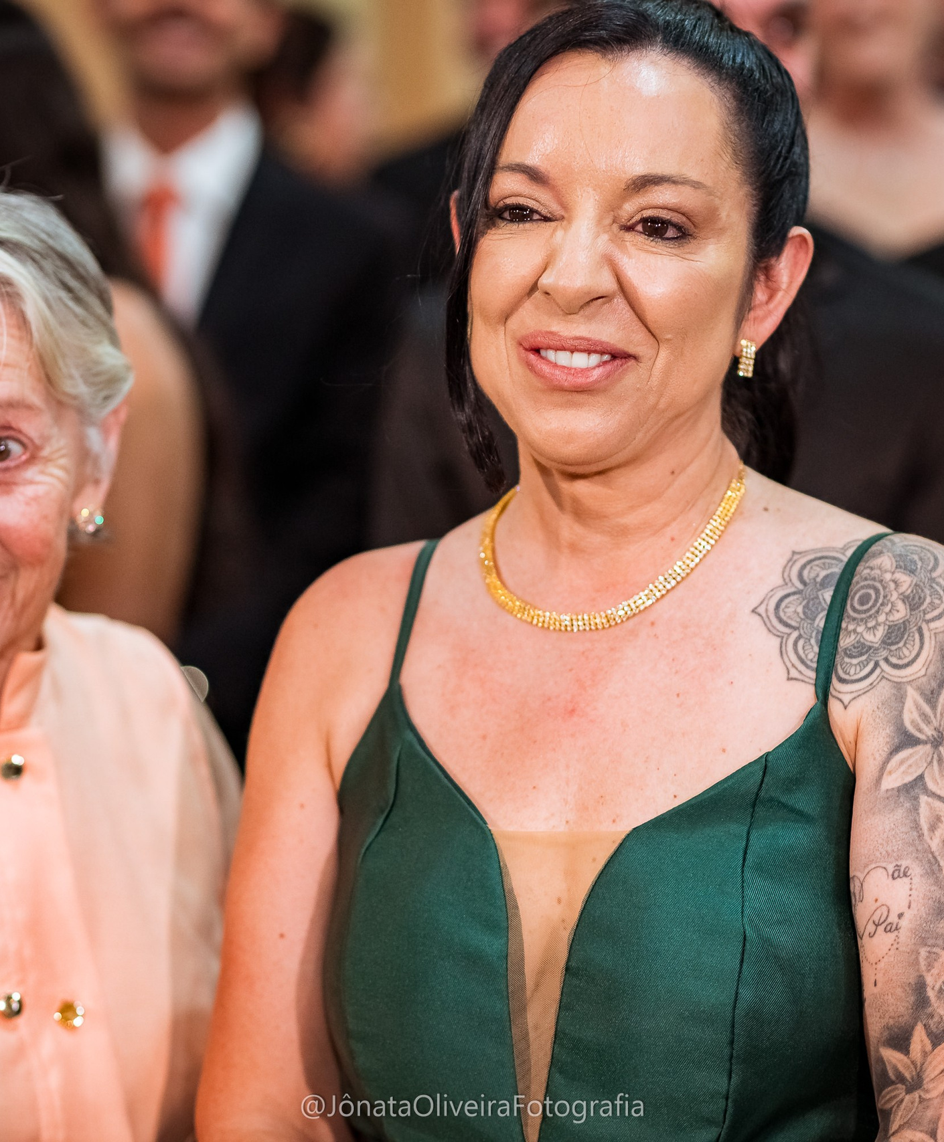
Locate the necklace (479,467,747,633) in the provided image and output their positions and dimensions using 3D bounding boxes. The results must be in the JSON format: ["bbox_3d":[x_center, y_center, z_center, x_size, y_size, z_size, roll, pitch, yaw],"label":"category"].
[{"bbox_3d":[0.068,-0.018,1.900,0.130,0.087,0.113,3,6,27],"label":"necklace"}]

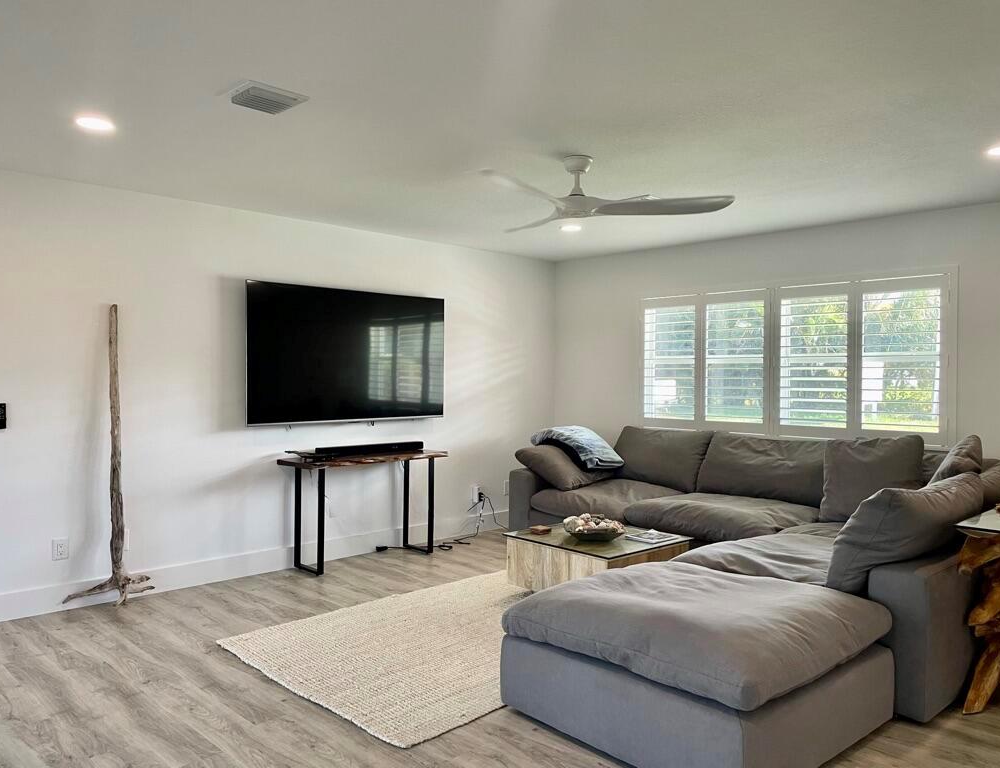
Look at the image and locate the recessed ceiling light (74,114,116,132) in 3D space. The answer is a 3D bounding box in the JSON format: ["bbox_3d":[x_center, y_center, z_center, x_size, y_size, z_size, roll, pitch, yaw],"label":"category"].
[{"bbox_3d":[-1.774,-1.133,3.363,0.170,0.025,0.170,0,1,-44],"label":"recessed ceiling light"}]

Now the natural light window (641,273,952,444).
[{"bbox_3d":[2.042,-0.166,5.751,0.090,1.155,2.435,0,1,-44],"label":"natural light window"}]

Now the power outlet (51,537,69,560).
[{"bbox_3d":[-2.484,0.939,4.354,0.078,0.119,0.012,0,1,-44],"label":"power outlet"}]

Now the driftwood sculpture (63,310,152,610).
[{"bbox_3d":[-2.229,0.414,4.444,0.490,1.745,0.210,0,1,-44],"label":"driftwood sculpture"}]

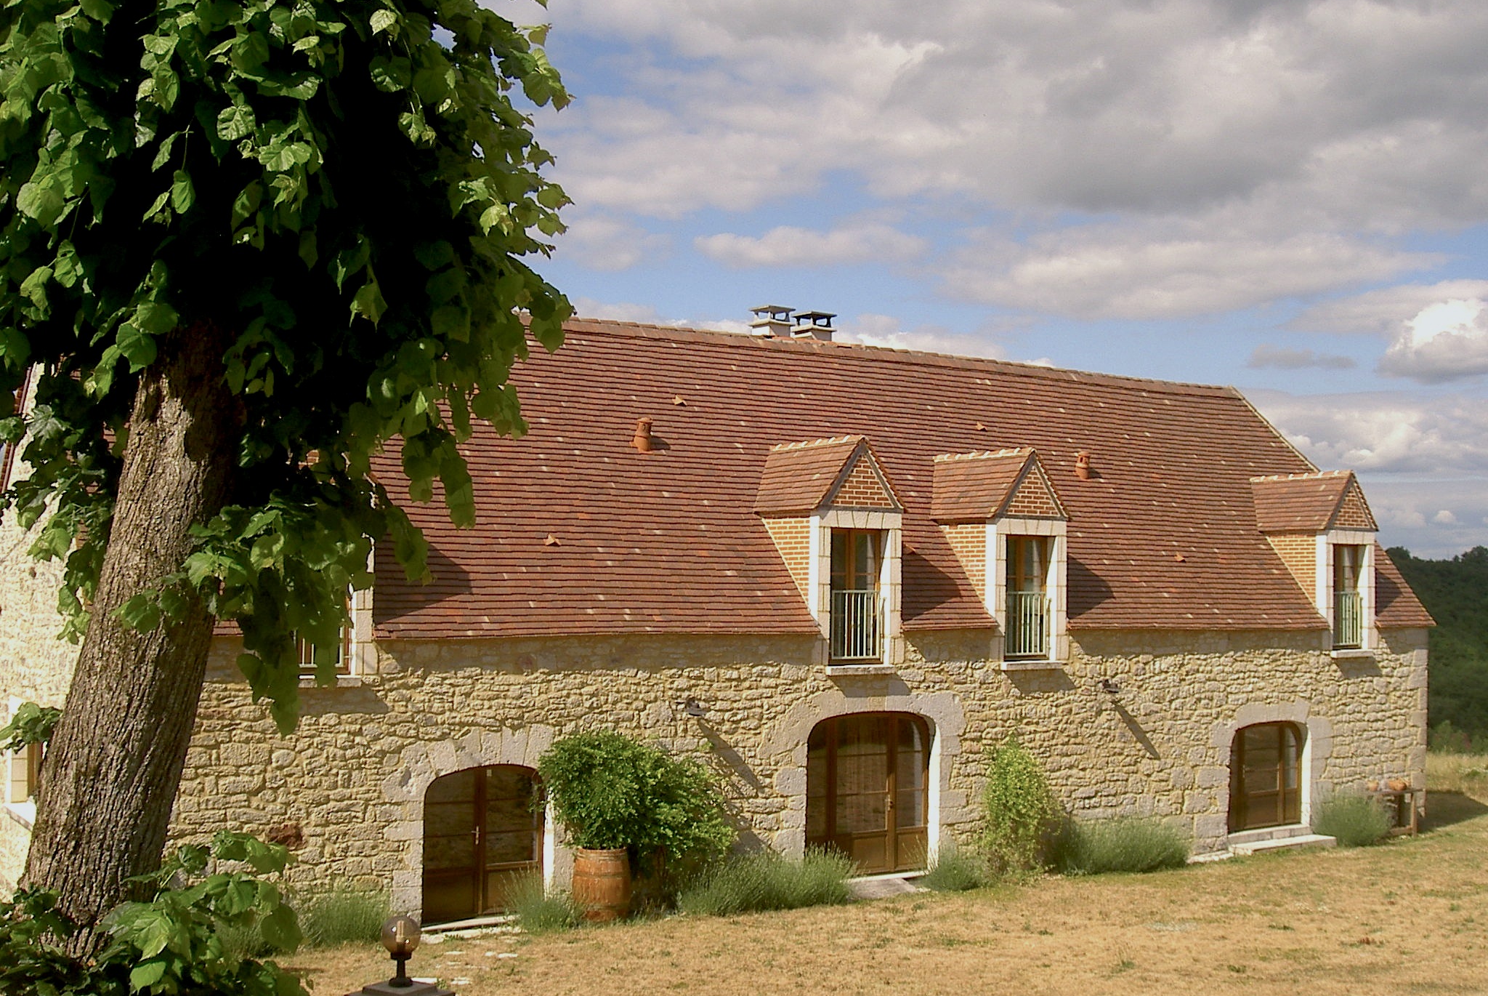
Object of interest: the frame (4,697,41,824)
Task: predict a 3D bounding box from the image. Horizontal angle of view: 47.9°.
[{"bbox_3d":[-9.345,3.426,21.829,0.255,1.578,2.146,2,-3,-33],"label":"frame"}]

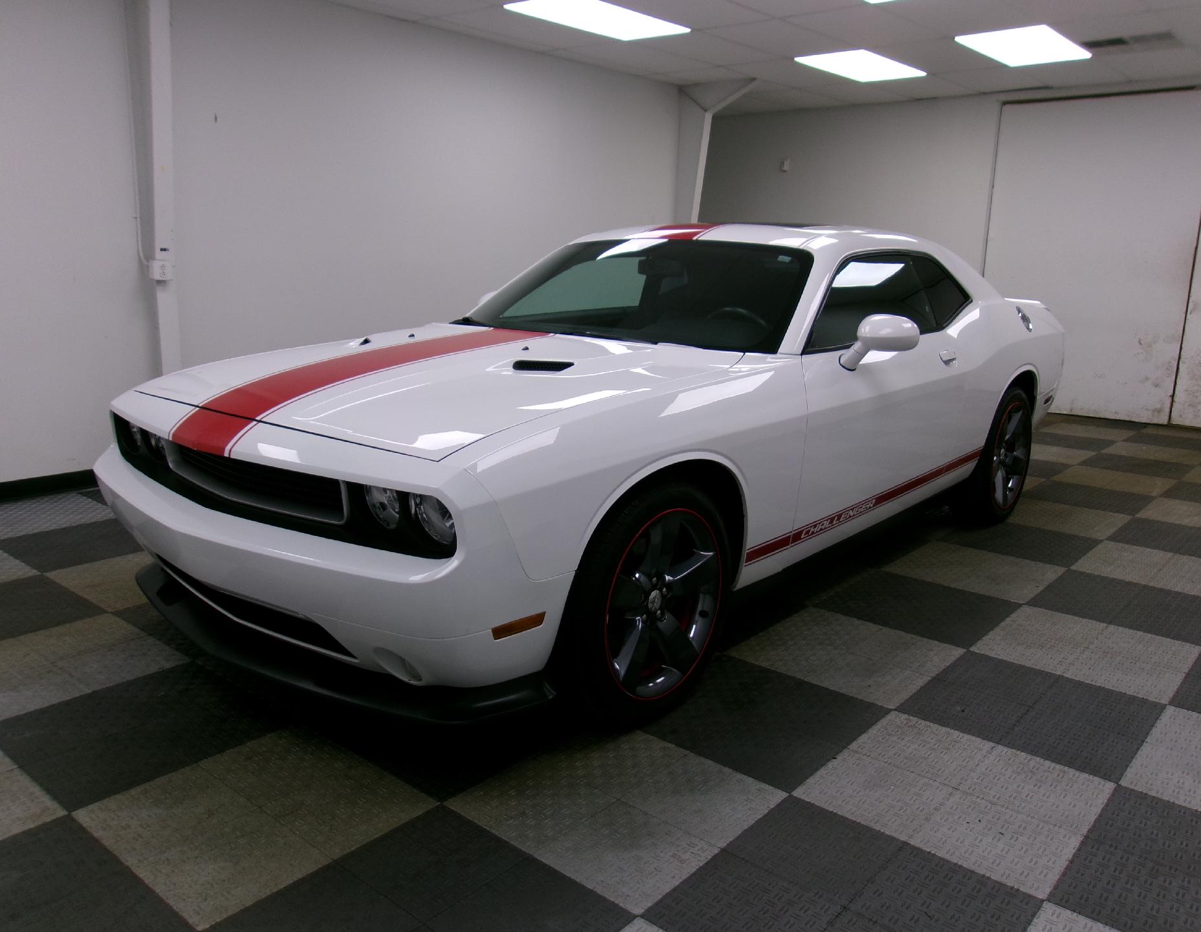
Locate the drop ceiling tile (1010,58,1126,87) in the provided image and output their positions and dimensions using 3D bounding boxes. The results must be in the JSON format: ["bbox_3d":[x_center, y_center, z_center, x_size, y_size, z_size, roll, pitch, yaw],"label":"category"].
[{"bbox_3d":[3.699,-3.105,7.626,0.600,0.025,1.120,11,16,39],"label":"drop ceiling tile"}]

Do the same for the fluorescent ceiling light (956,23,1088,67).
[{"bbox_3d":[2.974,-2.953,6.763,0.600,0.070,1.200,11,16,39],"label":"fluorescent ceiling light"}]

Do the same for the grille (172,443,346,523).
[{"bbox_3d":[-0.987,0.021,2.642,0.910,0.145,0.120,11,16,39],"label":"grille"}]

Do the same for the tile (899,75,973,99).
[{"bbox_3d":[2.814,-3.295,8.429,0.600,0.020,1.145,12,16,39],"label":"tile"}]

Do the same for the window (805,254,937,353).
[{"bbox_3d":[1.026,-0.648,3.739,0.070,0.360,1.240,-15,-1,41],"label":"window"}]

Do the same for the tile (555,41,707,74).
[{"bbox_3d":[0.334,-3.121,7.409,0.605,0.020,1.214,12,16,39],"label":"tile"}]

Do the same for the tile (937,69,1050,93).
[{"bbox_3d":[3.279,-3.200,8.045,0.600,0.020,1.145,12,16,39],"label":"tile"}]

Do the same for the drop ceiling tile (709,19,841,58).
[{"bbox_3d":[1.260,-2.930,6.636,0.600,0.020,1.210,12,16,39],"label":"drop ceiling tile"}]

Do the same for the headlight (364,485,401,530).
[{"bbox_3d":[-0.502,0.087,2.368,0.145,0.137,0.085,11,16,39],"label":"headlight"}]

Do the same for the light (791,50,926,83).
[{"bbox_3d":[2.053,-3.139,7.535,0.605,0.070,1.214,12,16,39],"label":"light"}]

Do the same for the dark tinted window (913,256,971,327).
[{"bbox_3d":[1.579,-0.791,4.394,0.060,0.320,0.520,-15,-1,41],"label":"dark tinted window"}]

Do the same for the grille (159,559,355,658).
[{"bbox_3d":[-1.013,0.361,2.692,1.020,0.133,0.130,11,16,39],"label":"grille"}]

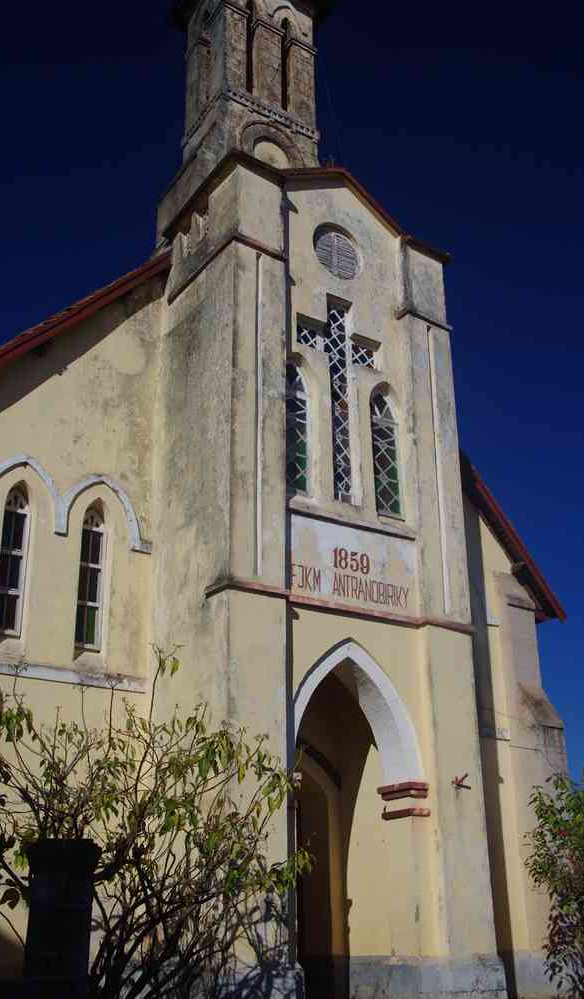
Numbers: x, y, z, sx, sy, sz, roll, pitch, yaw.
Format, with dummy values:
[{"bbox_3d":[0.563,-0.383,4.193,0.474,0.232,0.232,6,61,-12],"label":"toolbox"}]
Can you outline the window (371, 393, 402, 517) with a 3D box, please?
[{"bbox_3d":[1.407,-0.765,15.665,0.488,2.268,0.140,15,-28,-32],"label":"window"}]

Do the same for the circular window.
[{"bbox_3d":[0.686,-3.930,16.503,0.954,0.954,0.130,15,-28,-32],"label":"circular window"}]

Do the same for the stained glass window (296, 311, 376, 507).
[{"bbox_3d":[0.707,-1.521,15.463,1.622,3.456,0.150,15,-28,-32],"label":"stained glass window"}]

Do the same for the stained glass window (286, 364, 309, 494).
[{"bbox_3d":[0.017,-1.120,14.761,0.488,2.268,0.140,15,-28,-32],"label":"stained glass window"}]

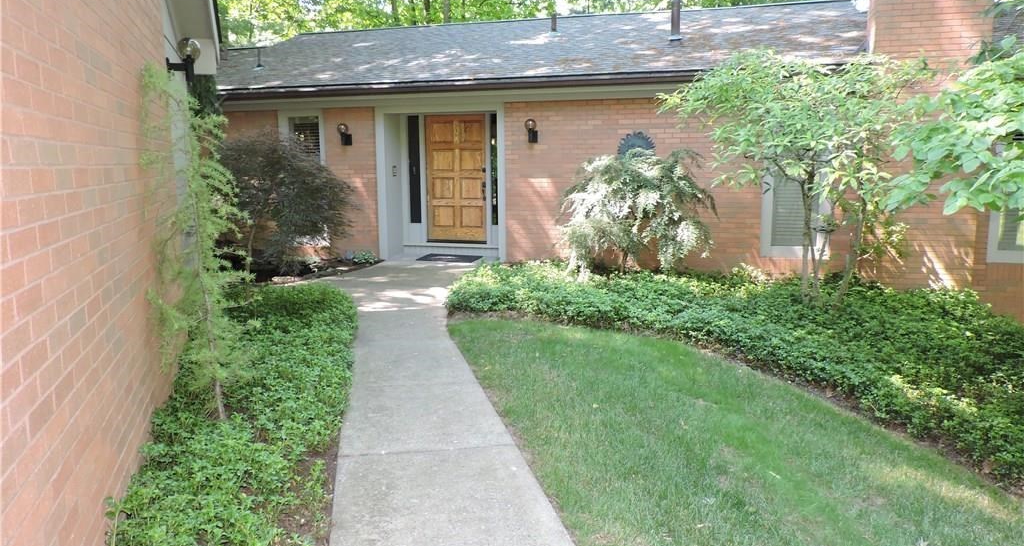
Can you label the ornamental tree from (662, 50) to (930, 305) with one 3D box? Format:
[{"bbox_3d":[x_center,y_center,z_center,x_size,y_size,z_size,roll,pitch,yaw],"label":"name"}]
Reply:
[{"bbox_3d":[3.192,-1.066,8.158,3.054,2.899,2.700,2,9,14],"label":"ornamental tree"}]

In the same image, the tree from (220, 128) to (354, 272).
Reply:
[{"bbox_3d":[-3.383,-1.083,10.376,2.105,2.042,1.800,2,9,14],"label":"tree"}]

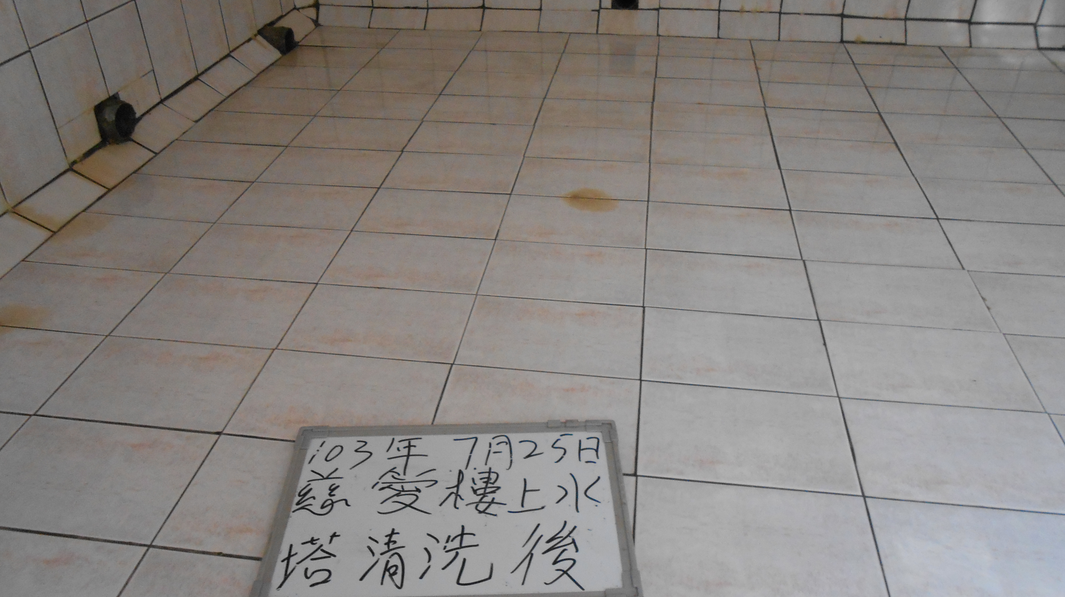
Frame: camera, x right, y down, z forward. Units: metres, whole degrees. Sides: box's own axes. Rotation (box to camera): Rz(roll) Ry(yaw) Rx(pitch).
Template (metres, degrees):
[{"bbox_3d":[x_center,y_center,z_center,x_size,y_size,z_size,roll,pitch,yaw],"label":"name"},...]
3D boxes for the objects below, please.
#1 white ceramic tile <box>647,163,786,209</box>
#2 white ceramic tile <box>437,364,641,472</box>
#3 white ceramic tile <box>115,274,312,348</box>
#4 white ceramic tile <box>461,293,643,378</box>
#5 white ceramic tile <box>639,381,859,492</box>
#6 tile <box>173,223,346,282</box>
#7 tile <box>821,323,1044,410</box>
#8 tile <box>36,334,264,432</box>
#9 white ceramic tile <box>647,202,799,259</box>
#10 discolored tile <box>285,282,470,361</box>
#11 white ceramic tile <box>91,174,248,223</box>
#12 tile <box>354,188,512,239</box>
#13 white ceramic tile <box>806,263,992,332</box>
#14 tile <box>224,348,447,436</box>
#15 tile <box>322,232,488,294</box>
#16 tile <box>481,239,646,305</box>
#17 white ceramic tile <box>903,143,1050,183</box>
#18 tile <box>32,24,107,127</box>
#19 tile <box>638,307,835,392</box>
[{"bbox_3d":[0.418,-0.253,1.818,0.300,0.010,0.198,4,35,7],"label":"white ceramic tile"},{"bbox_3d":[0.007,0.179,1.207,0.300,0.010,0.198,4,35,7],"label":"white ceramic tile"},{"bbox_3d":[-0.564,0.024,1.436,0.300,0.010,0.199,4,35,7],"label":"white ceramic tile"},{"bbox_3d":[0.034,0.067,1.363,0.300,0.010,0.199,4,35,7],"label":"white ceramic tile"},{"bbox_3d":[0.307,0.202,1.171,0.300,0.010,0.198,4,35,7],"label":"white ceramic tile"},{"bbox_3d":[-0.539,-0.090,1.602,0.300,0.010,0.198,4,35,7],"label":"tile"},{"bbox_3d":[0.635,0.110,1.296,0.300,0.010,0.198,4,35,7],"label":"tile"},{"bbox_3d":[-0.594,0.136,1.279,0.300,0.010,0.198,4,35,7],"label":"tile"},{"bbox_3d":[0.387,-0.139,1.644,0.298,0.010,0.197,4,35,7],"label":"white ceramic tile"},{"bbox_3d":[-0.266,0.044,1.406,0.300,0.010,0.198,4,35,7],"label":"discolored tile"},{"bbox_3d":[-0.810,-0.225,1.799,0.300,0.010,0.198,4,35,7],"label":"white ceramic tile"},{"bbox_3d":[-0.210,-0.180,1.721,0.300,0.010,0.199,4,35,7],"label":"tile"},{"bbox_3d":[0.663,-0.003,1.457,0.300,0.010,0.198,4,35,7],"label":"white ceramic tile"},{"bbox_3d":[-0.291,0.156,1.232,0.298,0.010,0.197,4,35,7],"label":"tile"},{"bbox_3d":[-0.236,-0.068,1.552,0.298,0.010,0.197,4,35,7],"label":"tile"},{"bbox_3d":[0.062,-0.046,1.524,0.300,0.010,0.199,4,35,7],"label":"tile"},{"bbox_3d":[1.042,-0.319,1.897,0.300,0.010,0.199,4,35,7],"label":"white ceramic tile"},{"bbox_3d":[-1.015,-0.494,1.759,0.010,0.165,0.193,4,35,7],"label":"tile"},{"bbox_3d":[0.335,0.088,1.333,0.300,0.010,0.198,4,35,7],"label":"tile"}]

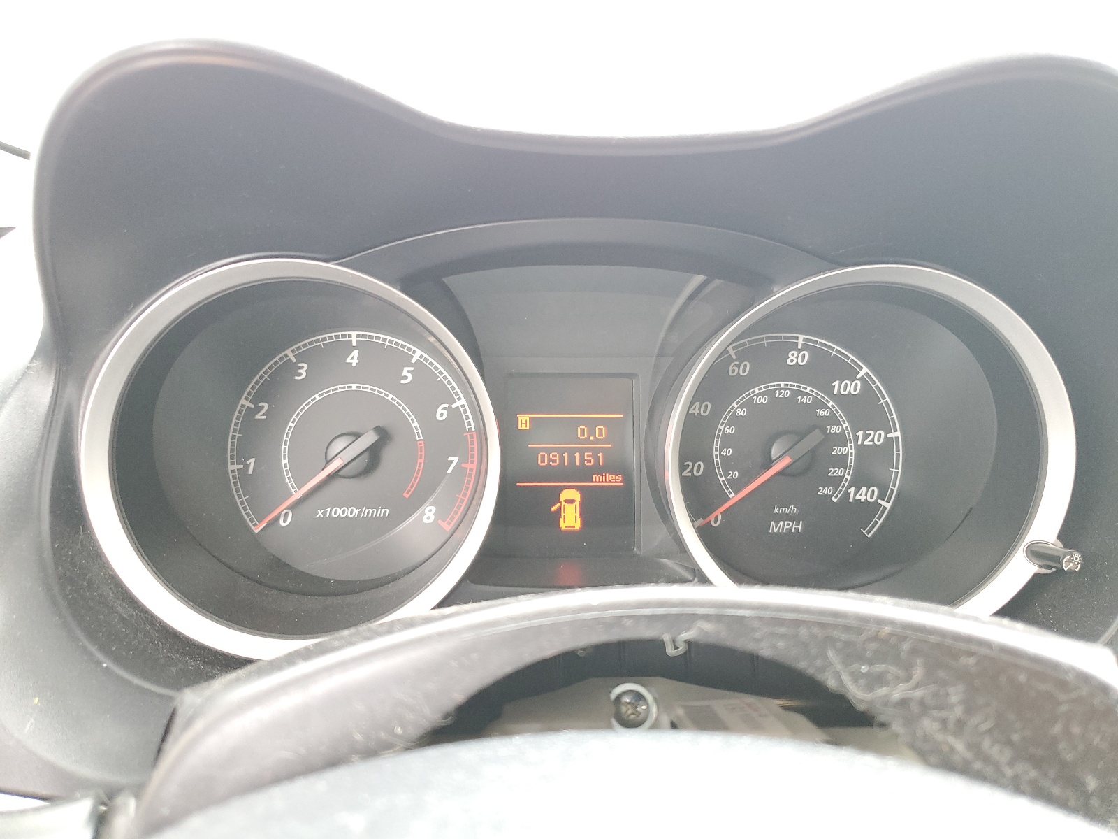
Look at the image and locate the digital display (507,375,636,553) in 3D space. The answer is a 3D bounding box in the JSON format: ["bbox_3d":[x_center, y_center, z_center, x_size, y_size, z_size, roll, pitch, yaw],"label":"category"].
[{"bbox_3d":[0.004,0.018,0.320,0.050,0.069,0.007,0,-7,1],"label":"digital display"}]

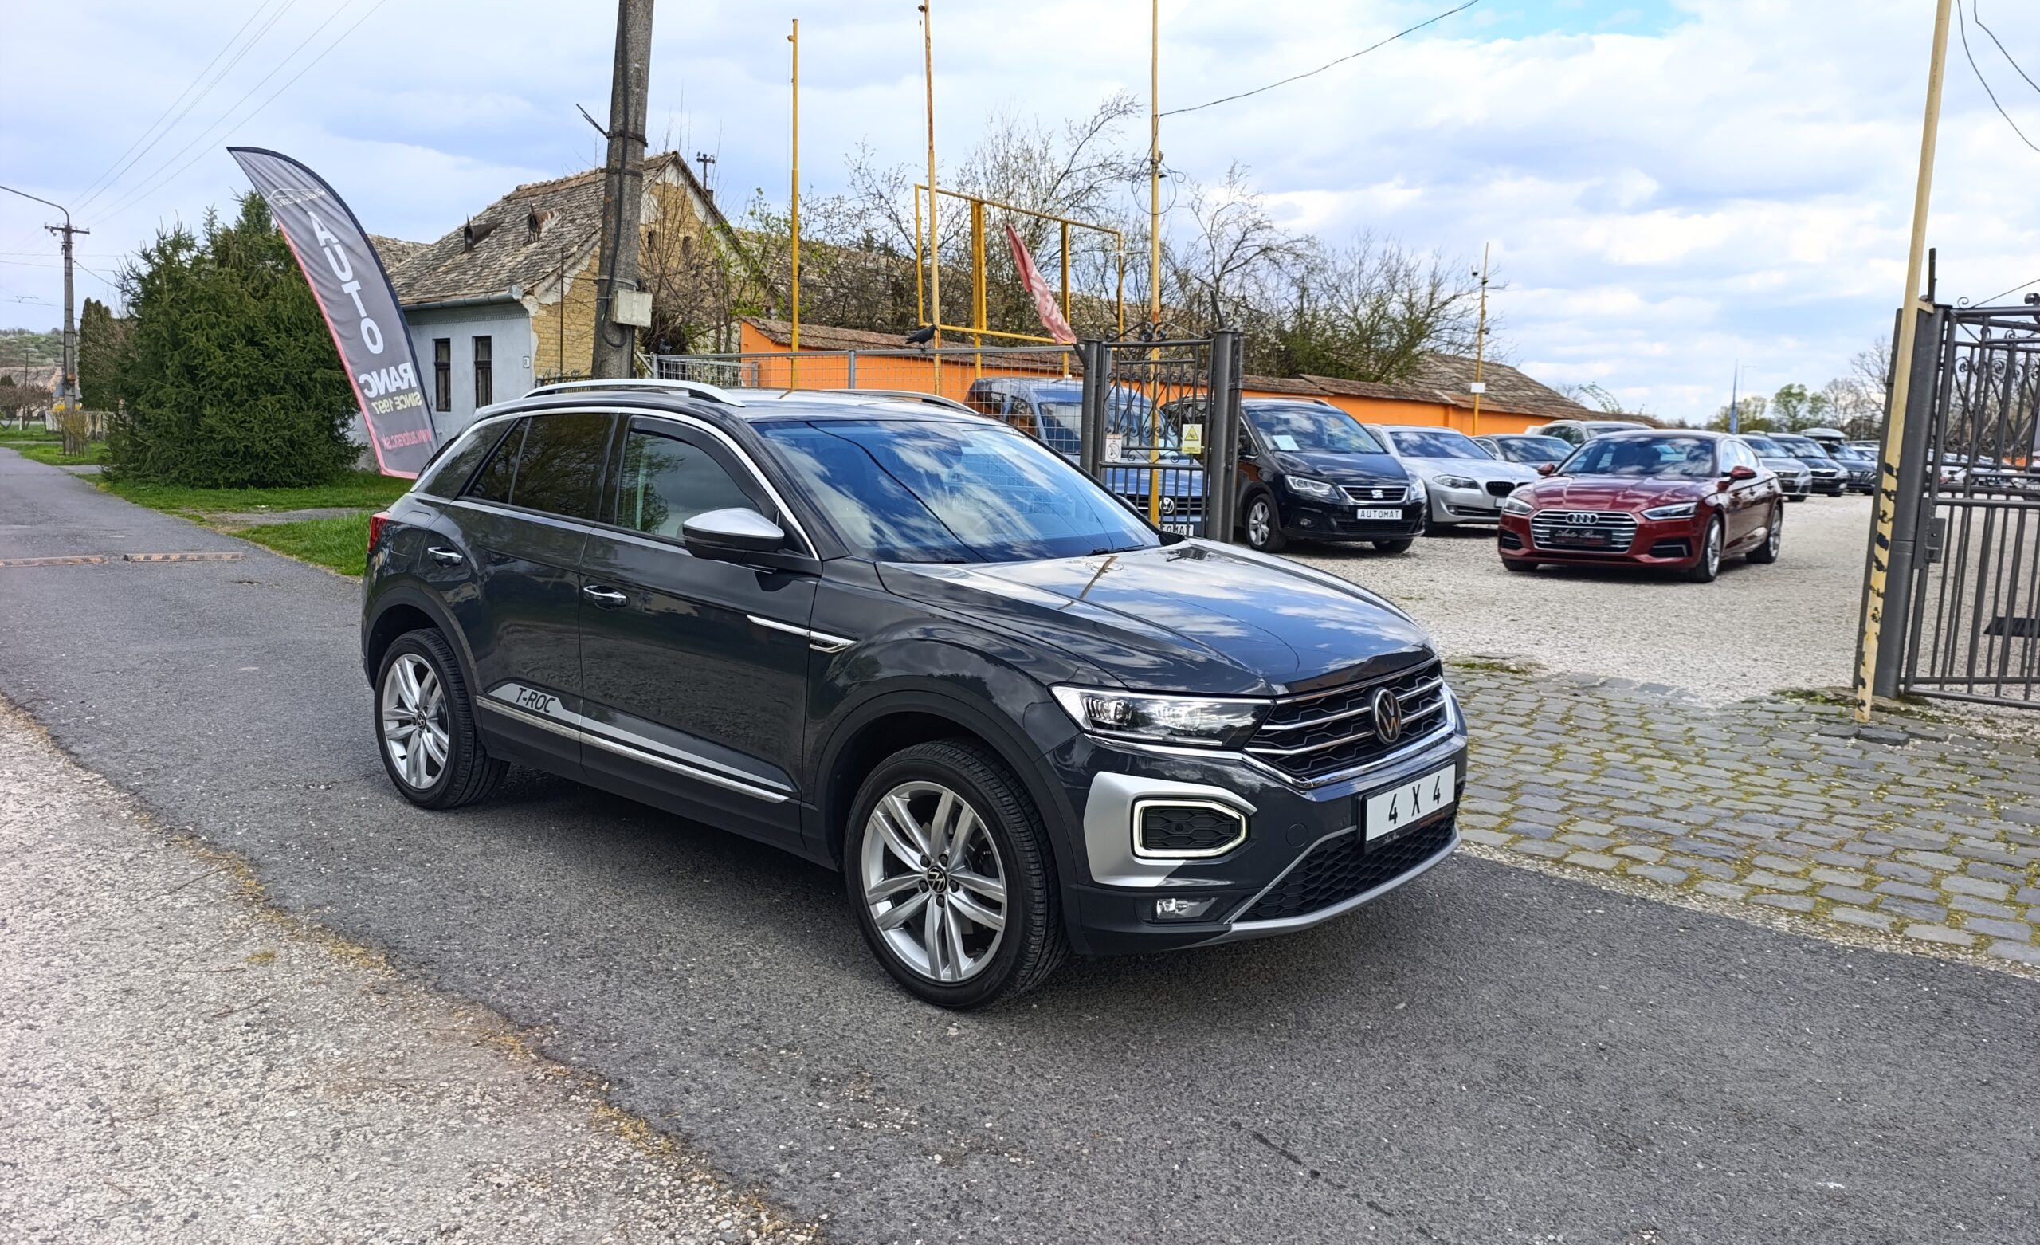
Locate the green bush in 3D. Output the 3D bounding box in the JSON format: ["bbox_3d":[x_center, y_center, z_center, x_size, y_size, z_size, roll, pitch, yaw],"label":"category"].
[{"bbox_3d":[-17.159,-6.261,29.919,4.900,6.070,4.800,-3,9,-30],"label":"green bush"}]

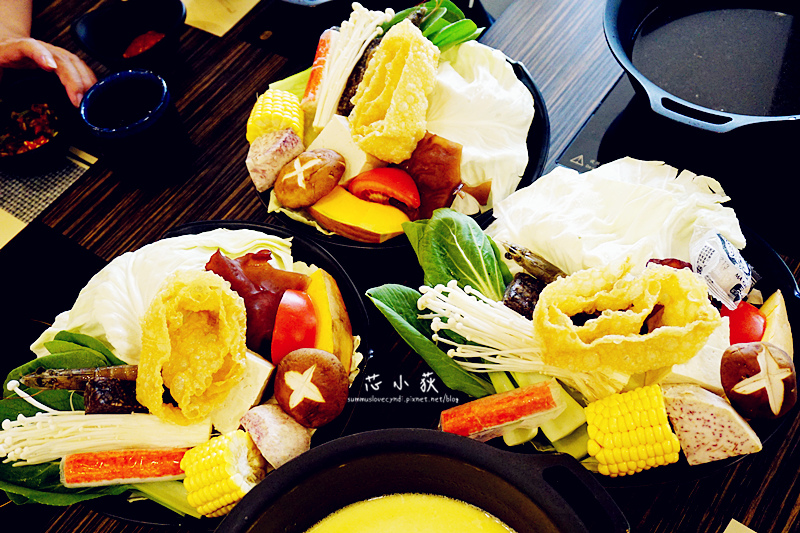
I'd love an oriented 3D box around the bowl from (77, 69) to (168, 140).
[{"bbox_3d":[-0.237,-0.129,0.775,0.081,0.053,0.081,-11,52,0],"label":"bowl"}]

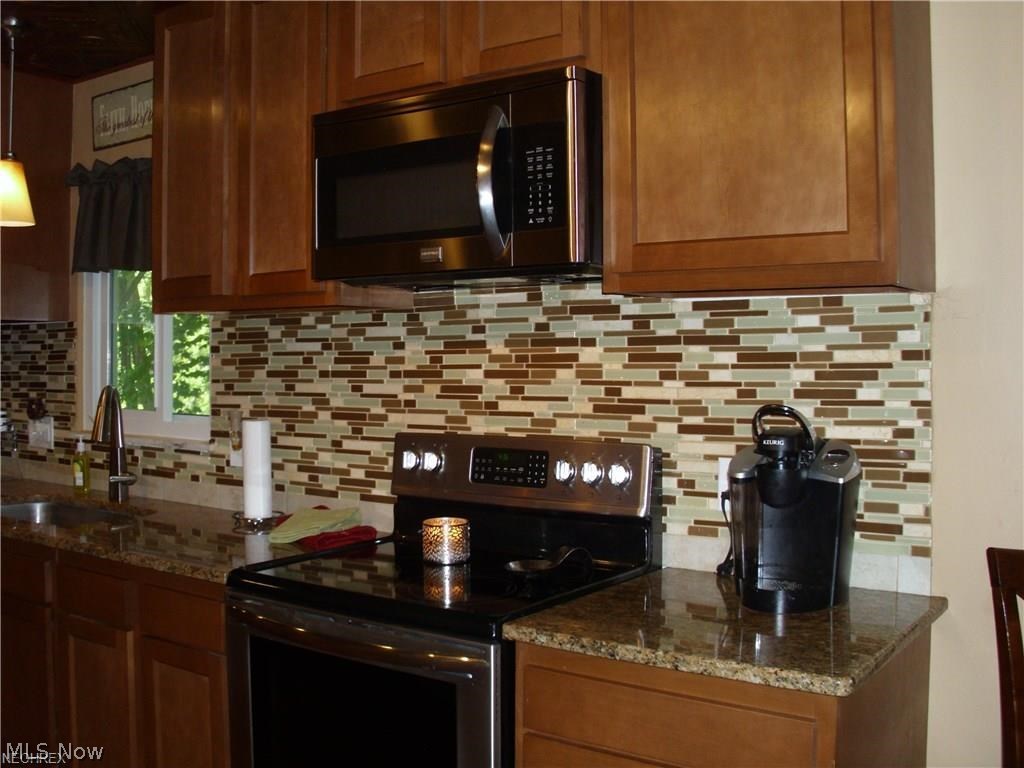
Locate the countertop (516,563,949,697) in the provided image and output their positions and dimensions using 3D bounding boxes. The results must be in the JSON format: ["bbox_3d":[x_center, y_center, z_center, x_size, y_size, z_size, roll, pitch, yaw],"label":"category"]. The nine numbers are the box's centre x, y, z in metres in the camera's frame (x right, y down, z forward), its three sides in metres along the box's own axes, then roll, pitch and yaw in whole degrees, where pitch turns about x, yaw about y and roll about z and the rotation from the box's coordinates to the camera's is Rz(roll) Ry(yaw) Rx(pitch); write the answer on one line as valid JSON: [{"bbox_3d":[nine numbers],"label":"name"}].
[{"bbox_3d":[0.430,0.446,2.123,0.645,0.031,0.637,1,2,36],"label":"countertop"}]

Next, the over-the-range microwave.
[{"bbox_3d":[-0.062,-0.441,2.588,0.755,0.413,0.410,1,2,36],"label":"over-the-range microwave"}]

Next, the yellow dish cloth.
[{"bbox_3d":[-0.517,0.375,2.983,0.175,0.070,0.250,1,2,36],"label":"yellow dish cloth"}]

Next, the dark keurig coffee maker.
[{"bbox_3d":[0.577,0.234,2.228,0.238,0.395,0.268,1,2,26],"label":"dark keurig coffee maker"}]

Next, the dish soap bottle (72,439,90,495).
[{"bbox_3d":[-1.480,0.282,3.856,0.060,0.192,0.050,0,2,14],"label":"dish soap bottle"}]

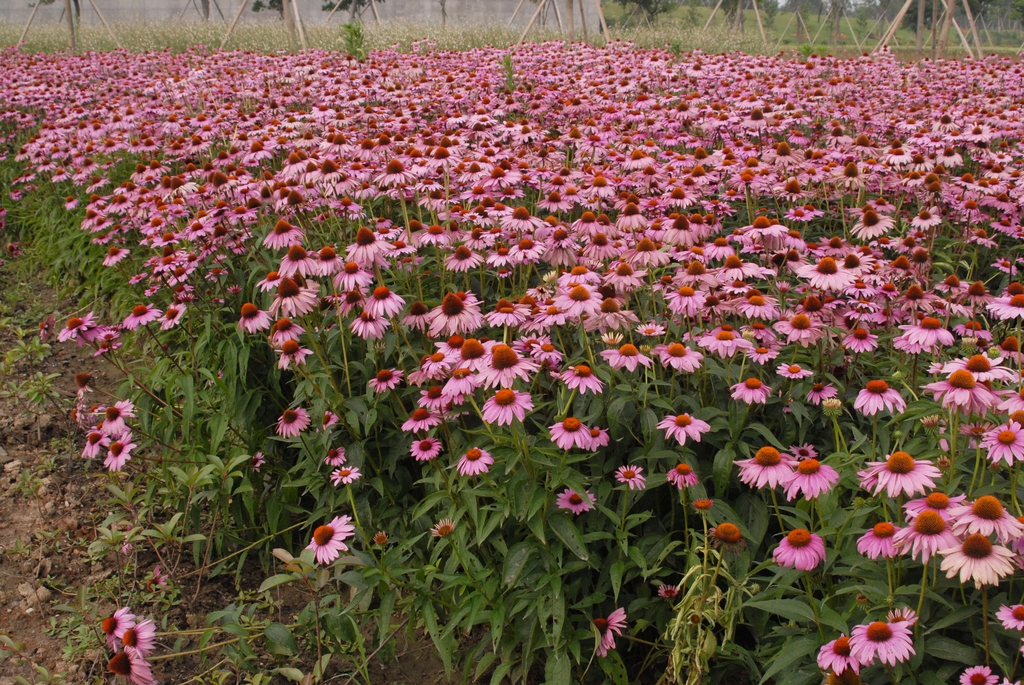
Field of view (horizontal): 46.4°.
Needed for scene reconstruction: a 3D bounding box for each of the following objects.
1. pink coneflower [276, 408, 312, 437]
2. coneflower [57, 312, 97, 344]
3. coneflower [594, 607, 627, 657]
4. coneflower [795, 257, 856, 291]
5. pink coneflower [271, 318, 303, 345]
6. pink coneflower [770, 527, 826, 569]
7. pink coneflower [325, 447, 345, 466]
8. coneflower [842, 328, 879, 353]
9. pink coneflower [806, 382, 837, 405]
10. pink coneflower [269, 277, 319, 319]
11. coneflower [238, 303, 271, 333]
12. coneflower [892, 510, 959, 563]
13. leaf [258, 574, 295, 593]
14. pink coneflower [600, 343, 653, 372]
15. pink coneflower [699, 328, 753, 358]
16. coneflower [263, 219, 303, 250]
[{"bbox_3d":[-0.380,0.129,2.050,0.067,0.034,0.067,-23,35,0],"label":"pink coneflower"},{"bbox_3d":[-0.870,-0.028,2.400,0.080,0.040,0.080,-19,21,5],"label":"coneflower"},{"bbox_3d":[0.135,0.417,1.750,0.038,0.080,0.080,33,0,-23],"label":"coneflower"},{"bbox_3d":[0.524,-0.115,2.000,0.097,0.044,0.097,0,19,0],"label":"coneflower"},{"bbox_3d":[-0.451,-0.020,2.400,0.068,0.041,0.068,3,20,-1],"label":"pink coneflower"},{"bbox_3d":[0.428,0.308,1.780,0.080,0.044,0.080,0,24,0],"label":"pink coneflower"},{"bbox_3d":[-0.425,0.267,2.850,0.053,0.034,0.052,-14,45,4],"label":"pink coneflower"},{"bbox_3d":[0.620,-0.008,2.120,0.063,0.031,0.063,0,22,0],"label":"coneflower"},{"bbox_3d":[0.634,0.104,2.450,0.061,0.031,0.061,-16,22,5],"label":"pink coneflower"},{"bbox_3d":[-0.364,-0.079,1.980,0.085,0.058,0.085,-9,22,0],"label":"pink coneflower"},{"bbox_3d":[-0.577,-0.060,2.650,0.070,0.052,0.069,-12,24,3],"label":"coneflower"},{"bbox_3d":[0.553,0.254,1.600,0.087,0.051,0.087,6,16,20],"label":"coneflower"},{"bbox_3d":[-0.473,0.484,2.400,0.075,0.016,0.032,-20,32,-6],"label":"leaf"},{"bbox_3d":[0.196,0.026,2.050,0.089,0.037,0.089,0,19,0],"label":"pink coneflower"},{"bbox_3d":[0.393,-0.002,2.200,0.098,0.037,0.098,3,16,10],"label":"pink coneflower"},{"bbox_3d":[-0.509,-0.242,2.650,0.089,0.060,0.089,2,16,-11],"label":"coneflower"}]

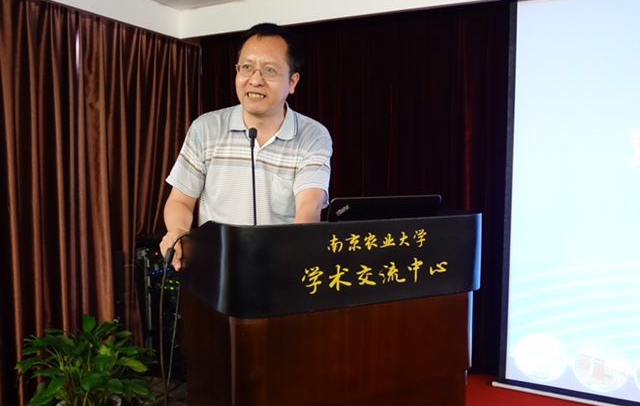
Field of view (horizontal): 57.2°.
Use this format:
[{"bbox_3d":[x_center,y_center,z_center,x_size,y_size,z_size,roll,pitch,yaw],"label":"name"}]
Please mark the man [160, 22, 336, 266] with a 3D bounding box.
[{"bbox_3d":[-0.202,0.307,1.766,0.520,1.640,0.460,0,5,-6],"label":"man"}]

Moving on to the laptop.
[{"bbox_3d":[0.131,0.071,1.724,0.330,0.214,0.305,-2,6,-20],"label":"laptop"}]

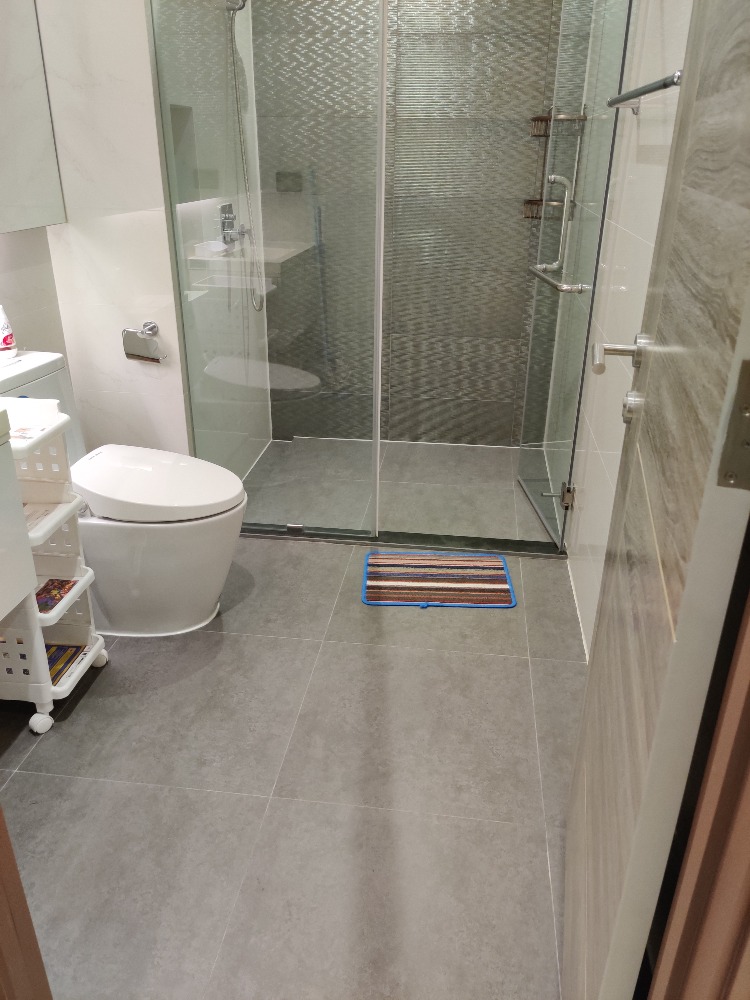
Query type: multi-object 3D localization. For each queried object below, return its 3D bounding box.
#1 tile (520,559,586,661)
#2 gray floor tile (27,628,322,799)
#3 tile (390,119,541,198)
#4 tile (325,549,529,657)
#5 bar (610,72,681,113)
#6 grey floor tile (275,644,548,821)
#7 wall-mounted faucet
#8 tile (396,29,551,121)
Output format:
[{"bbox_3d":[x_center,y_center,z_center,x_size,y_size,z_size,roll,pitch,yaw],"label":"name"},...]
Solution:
[{"bbox_3d":[0.560,0.338,2.487,0.162,0.013,0.605,4,24,6],"label":"tile"},{"bbox_3d":[-0.490,0.524,2.044,0.600,0.013,0.605,4,24,6],"label":"gray floor tile"},{"bbox_3d":[0.382,-1.444,3.303,0.600,0.300,0.013,4,24,6],"label":"tile"},{"bbox_3d":[0.182,0.314,2.529,0.600,0.013,0.605,4,24,6],"label":"tile"},{"bbox_3d":[0.582,-0.851,1.642,0.085,0.045,0.850,4,24,6],"label":"bar"},{"bbox_3d":[0.105,0.561,1.977,0.600,0.013,0.605,4,24,6],"label":"grey floor tile"},{"bbox_3d":[-0.540,-1.046,2.977,0.070,0.150,0.100,4,24,6],"label":"wall-mounted faucet"},{"bbox_3d":[0.386,-1.720,3.179,0.600,0.300,0.013,4,24,6],"label":"tile"}]

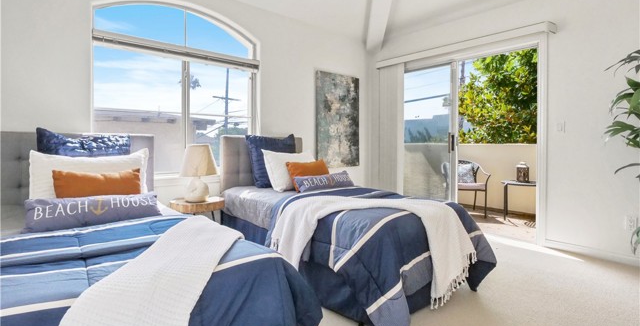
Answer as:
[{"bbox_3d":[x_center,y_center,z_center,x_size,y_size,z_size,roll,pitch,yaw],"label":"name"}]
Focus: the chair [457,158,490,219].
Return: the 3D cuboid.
[{"bbox_3d":[2.230,0.350,4.580,0.640,0.830,0.640,1,2,22],"label":"chair"}]

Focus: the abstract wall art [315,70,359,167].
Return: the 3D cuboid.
[{"bbox_3d":[0.277,-0.593,4.225,0.800,1.300,0.040,-2,3,-40],"label":"abstract wall art"}]

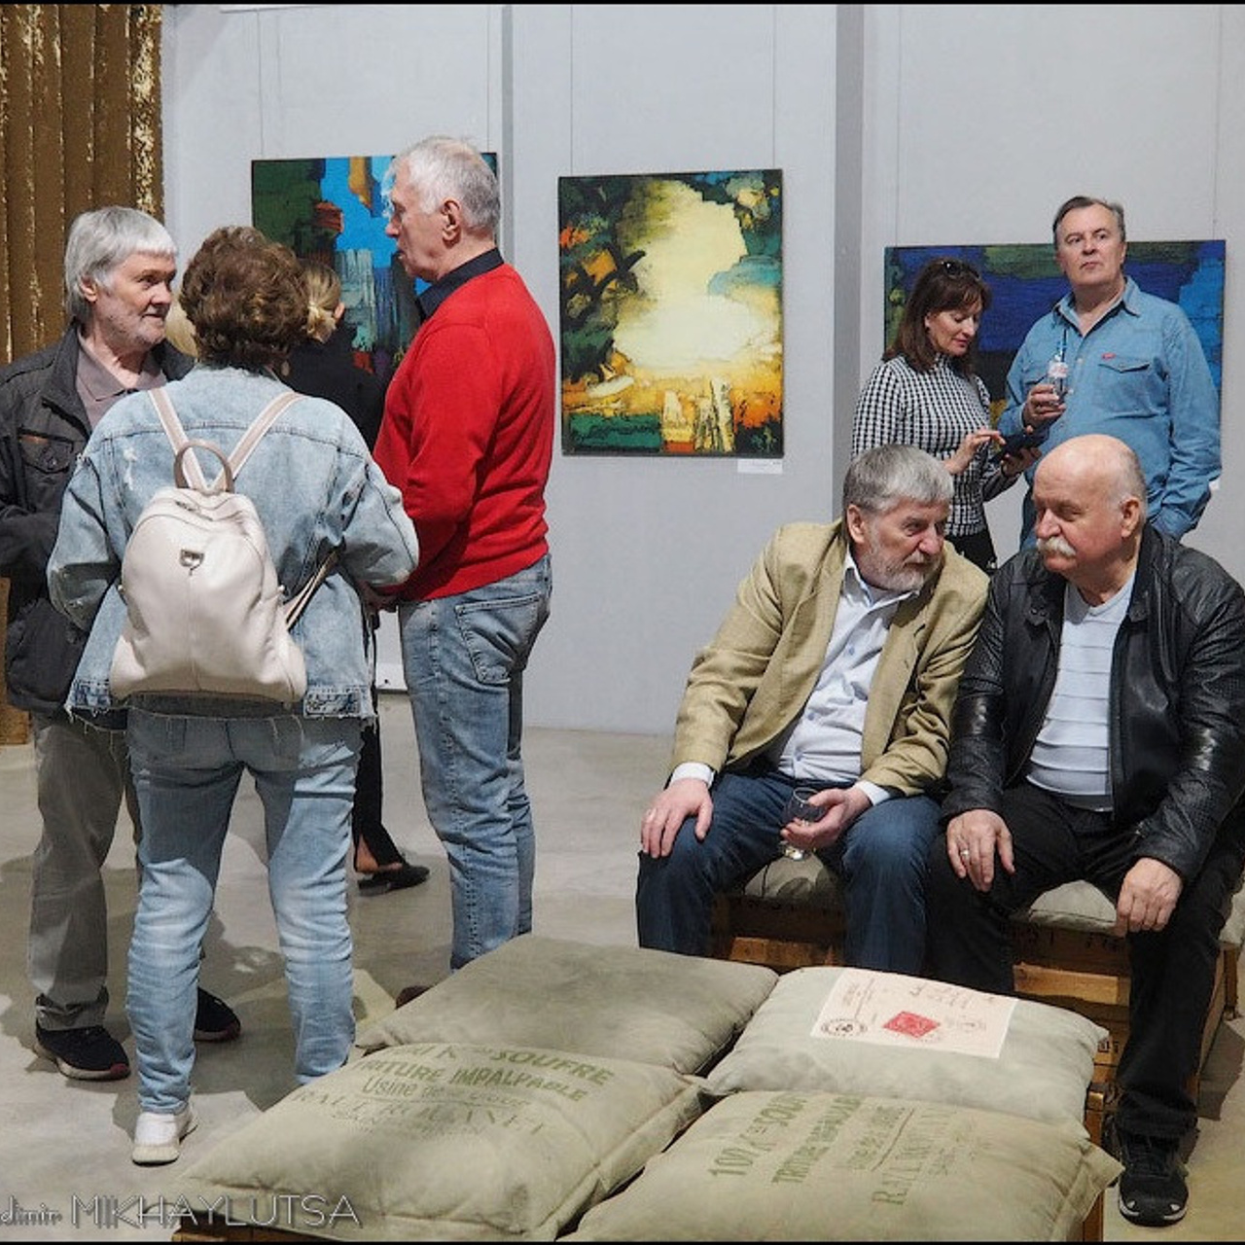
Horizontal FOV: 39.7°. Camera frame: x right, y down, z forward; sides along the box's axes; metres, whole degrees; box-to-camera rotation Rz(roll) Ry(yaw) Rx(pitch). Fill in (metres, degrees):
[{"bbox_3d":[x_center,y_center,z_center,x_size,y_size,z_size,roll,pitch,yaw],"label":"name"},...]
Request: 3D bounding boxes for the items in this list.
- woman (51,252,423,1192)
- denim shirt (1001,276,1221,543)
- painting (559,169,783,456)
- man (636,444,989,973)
[{"bbox_3d":[-0.683,0.121,3.050,0.610,1.610,0.480,0,8,-2],"label":"woman"},{"bbox_3d":[1.275,-0.531,4.521,0.560,0.730,0.370,5,10,30],"label":"denim shirt"},{"bbox_3d":[0.171,-1.098,6.198,0.825,1.003,0.030,2,9,15],"label":"painting"},{"bbox_3d":[0.361,0.287,3.227,0.640,1.230,0.840,2,9,12],"label":"man"}]

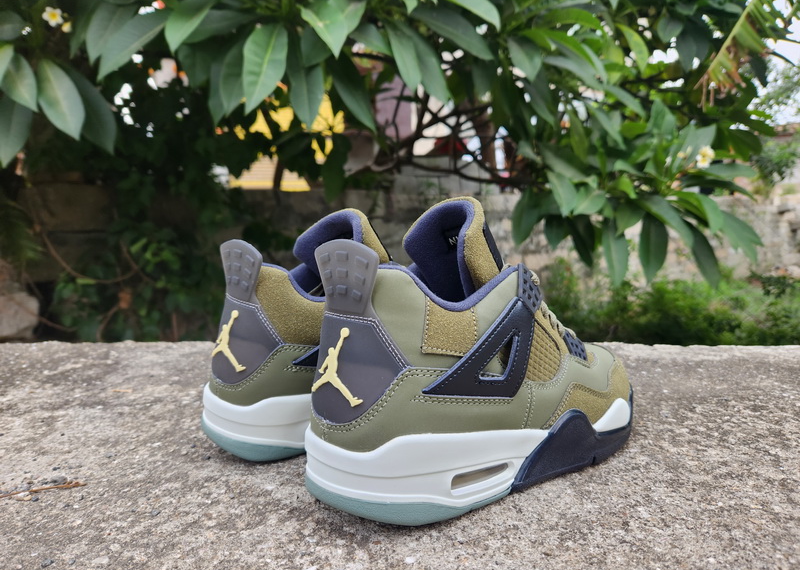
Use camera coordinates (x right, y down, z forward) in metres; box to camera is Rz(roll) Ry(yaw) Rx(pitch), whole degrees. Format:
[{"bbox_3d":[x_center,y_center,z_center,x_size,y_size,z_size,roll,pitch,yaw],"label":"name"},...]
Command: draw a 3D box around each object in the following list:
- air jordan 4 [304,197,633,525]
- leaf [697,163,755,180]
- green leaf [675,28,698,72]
[{"bbox_3d":[0.069,0.033,0.380,0.300,0.176,0.112,-2,3,-40],"label":"air jordan 4"},{"bbox_3d":[1.072,-0.374,1.750,0.200,0.055,0.070,0,3,-6],"label":"leaf"},{"bbox_3d":[0.943,-0.779,1.750,0.078,0.155,0.045,1,3,11],"label":"green leaf"}]

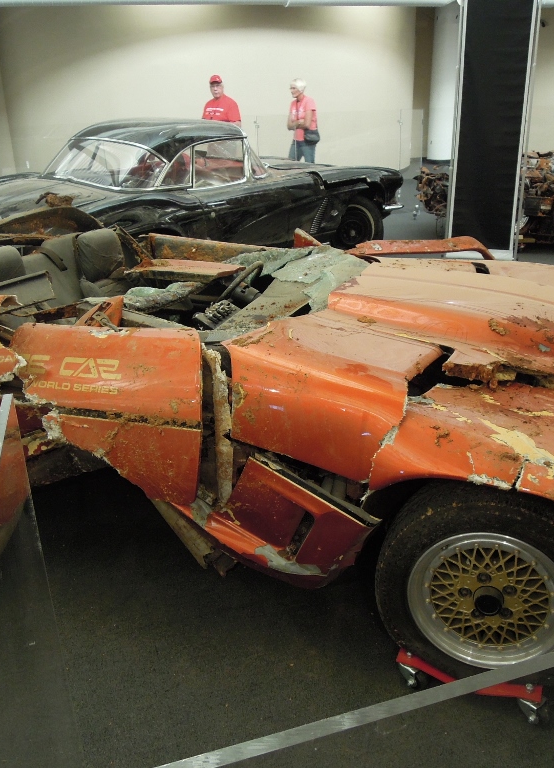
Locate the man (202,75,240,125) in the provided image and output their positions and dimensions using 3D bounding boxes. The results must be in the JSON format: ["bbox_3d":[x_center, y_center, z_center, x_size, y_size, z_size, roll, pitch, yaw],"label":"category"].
[{"bbox_3d":[-0.682,-2.866,8.851,0.520,1.780,0.330,12,26,29],"label":"man"}]

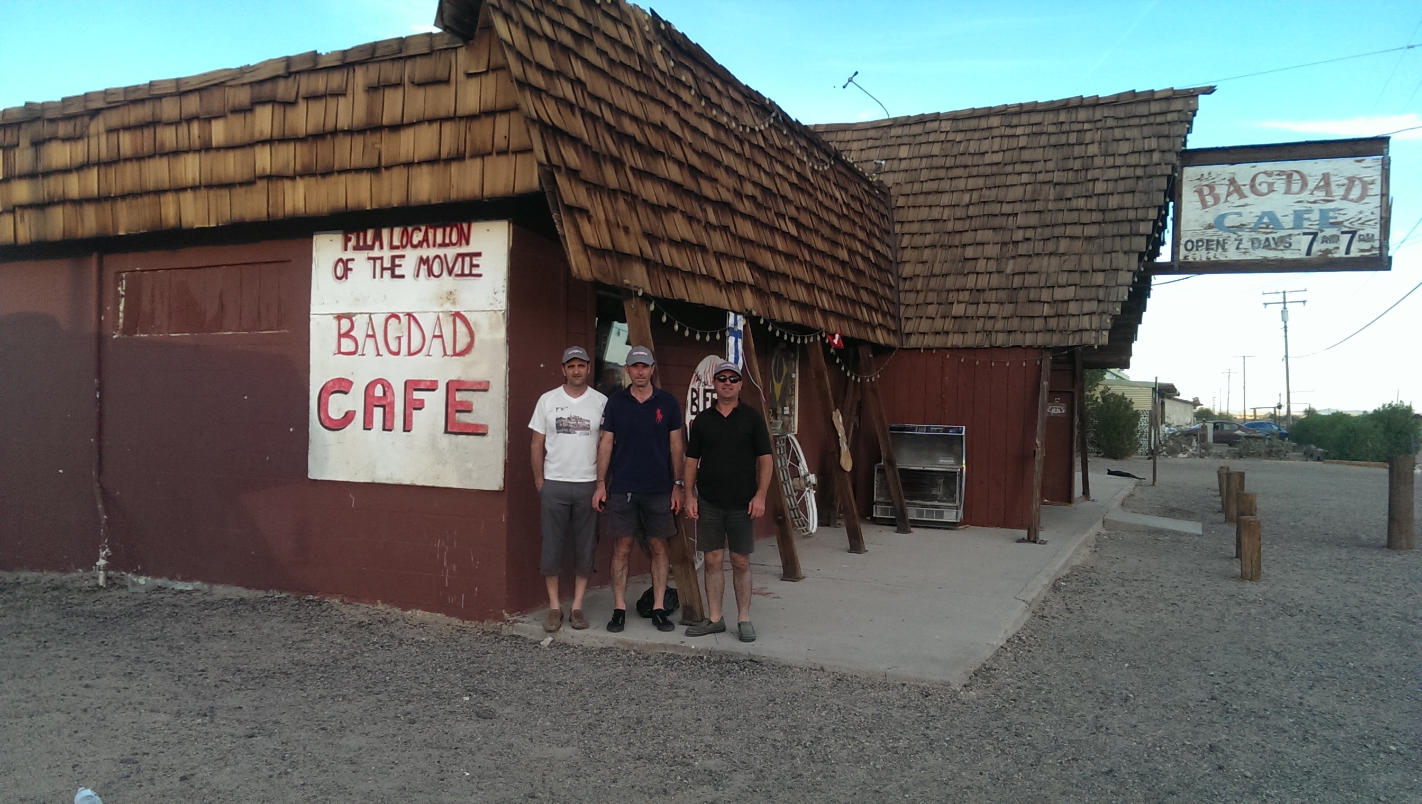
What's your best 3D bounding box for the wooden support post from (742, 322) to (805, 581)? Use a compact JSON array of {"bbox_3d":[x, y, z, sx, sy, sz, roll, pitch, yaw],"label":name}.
[{"bbox_3d":[0.489,0.360,9.345,0.120,2.350,0.120,-14,-6,24],"label":"wooden support post"}]

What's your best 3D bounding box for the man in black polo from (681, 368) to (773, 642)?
[{"bbox_3d":[0.112,0.615,6.741,0.570,1.740,0.360,1,0,2],"label":"man in black polo"}]

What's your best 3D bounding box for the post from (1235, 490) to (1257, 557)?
[{"bbox_3d":[5.940,1.368,11.709,0.199,0.711,0.199,1,0,25],"label":"post"}]

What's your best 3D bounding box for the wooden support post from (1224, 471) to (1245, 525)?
[{"bbox_3d":[7.732,1.407,15.571,0.244,0.741,0.244,1,0,25],"label":"wooden support post"}]

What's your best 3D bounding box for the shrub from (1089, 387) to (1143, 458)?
[{"bbox_3d":[13.375,0.680,34.963,1.800,2.325,1.800,1,0,21],"label":"shrub"}]

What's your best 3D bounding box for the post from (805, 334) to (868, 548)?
[{"bbox_3d":[1.266,0.408,10.778,0.130,2.253,0.130,-13,-6,24],"label":"post"}]

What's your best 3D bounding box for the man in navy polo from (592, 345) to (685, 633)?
[{"bbox_3d":[-0.462,0.555,6.907,0.590,1.837,0.340,1,0,-3],"label":"man in navy polo"}]

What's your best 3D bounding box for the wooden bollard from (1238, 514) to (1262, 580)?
[{"bbox_3d":[5.193,1.407,10.152,0.170,0.588,0.170,1,0,25],"label":"wooden bollard"}]

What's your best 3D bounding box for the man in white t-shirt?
[{"bbox_3d":[-0.922,0.551,6.902,0.530,1.828,0.330,1,0,-6],"label":"man in white t-shirt"}]

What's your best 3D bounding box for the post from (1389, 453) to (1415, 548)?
[{"bbox_3d":[8.257,1.194,12.624,0.264,1.140,0.264,1,0,25],"label":"post"}]

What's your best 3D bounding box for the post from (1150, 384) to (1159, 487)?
[{"bbox_3d":[9.858,0.694,23.468,0.091,2.346,0.091,1,0,25],"label":"post"}]

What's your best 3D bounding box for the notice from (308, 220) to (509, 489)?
[{"bbox_3d":[-2.171,-0.332,7.481,1.766,1.843,0.050,1,0,25],"label":"notice"}]

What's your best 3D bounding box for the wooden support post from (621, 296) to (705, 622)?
[{"bbox_3d":[-0.320,0.360,7.232,0.130,2.284,0.130,-12,-6,24],"label":"wooden support post"}]

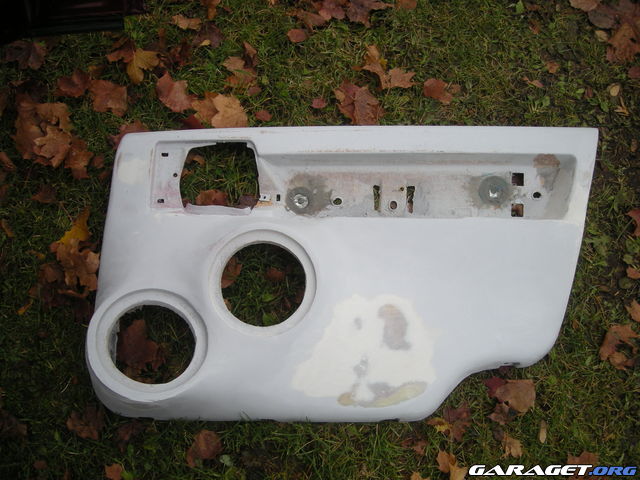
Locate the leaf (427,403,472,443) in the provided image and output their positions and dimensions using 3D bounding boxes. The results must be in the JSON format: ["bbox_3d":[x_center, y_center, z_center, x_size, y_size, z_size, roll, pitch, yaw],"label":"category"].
[{"bbox_3d":[0.228,0.323,1.146,0.078,0.025,0.069,4,70,1],"label":"leaf"}]

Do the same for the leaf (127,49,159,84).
[{"bbox_3d":[-0.362,-0.354,1.326,0.060,0.020,0.082,12,70,4],"label":"leaf"}]

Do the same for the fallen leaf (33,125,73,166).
[{"bbox_3d":[-0.523,-0.183,1.263,0.075,0.022,0.067,29,73,10],"label":"fallen leaf"}]

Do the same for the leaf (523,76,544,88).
[{"bbox_3d":[0.459,-0.340,1.395,0.049,0.011,0.015,27,72,9],"label":"leaf"}]

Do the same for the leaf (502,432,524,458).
[{"bbox_3d":[0.339,0.360,1.133,0.031,0.018,0.047,-29,73,-10],"label":"leaf"}]

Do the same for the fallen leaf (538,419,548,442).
[{"bbox_3d":[0.375,0.321,1.086,0.014,0.010,0.038,17,71,6],"label":"fallen leaf"}]

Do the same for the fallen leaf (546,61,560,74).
[{"bbox_3d":[0.508,-0.376,1.409,0.030,0.010,0.032,7,70,2],"label":"fallen leaf"}]

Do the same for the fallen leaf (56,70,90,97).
[{"bbox_3d":[-0.530,-0.335,1.386,0.075,0.025,0.061,-28,72,-10],"label":"fallen leaf"}]

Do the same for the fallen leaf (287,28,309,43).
[{"bbox_3d":[-0.050,-0.454,1.437,0.044,0.010,0.039,6,70,2],"label":"fallen leaf"}]

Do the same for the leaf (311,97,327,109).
[{"bbox_3d":[-0.001,-0.277,1.303,0.028,0.010,0.026,22,72,8],"label":"leaf"}]

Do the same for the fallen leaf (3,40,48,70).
[{"bbox_3d":[-0.644,-0.402,1.410,0.095,0.025,0.079,-8,70,-3],"label":"fallen leaf"}]

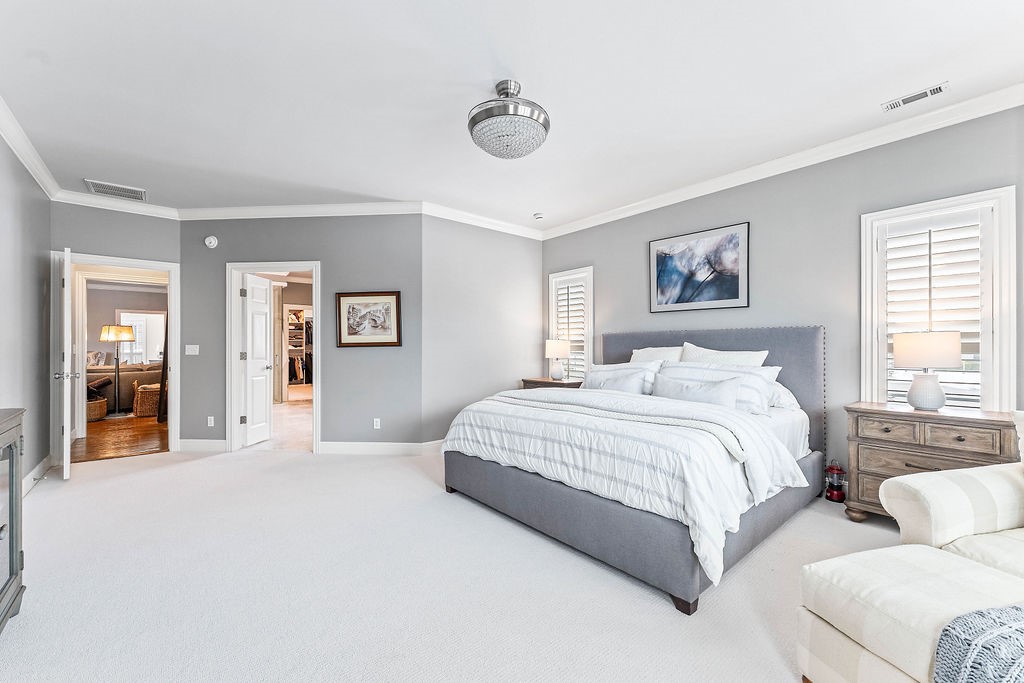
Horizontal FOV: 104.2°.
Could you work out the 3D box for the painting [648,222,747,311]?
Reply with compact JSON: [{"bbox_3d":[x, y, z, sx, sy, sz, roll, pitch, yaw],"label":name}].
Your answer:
[{"bbox_3d":[1.786,-0.687,3.925,0.035,0.765,0.980,0,-1,-41],"label":"painting"}]

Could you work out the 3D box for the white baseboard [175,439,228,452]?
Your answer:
[{"bbox_3d":[-3.490,1.186,4.512,0.550,0.130,0.020,0,0,4],"label":"white baseboard"}]

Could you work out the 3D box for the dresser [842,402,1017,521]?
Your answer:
[{"bbox_3d":[2.663,0.836,2.571,0.400,0.770,0.770,0,-1,-41],"label":"dresser"}]

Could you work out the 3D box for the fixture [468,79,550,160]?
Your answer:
[{"bbox_3d":[-0.016,-1.309,2.347,0.490,0.390,0.490,0,0,0],"label":"fixture"}]

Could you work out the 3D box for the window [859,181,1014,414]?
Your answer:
[{"bbox_3d":[2.876,-0.178,2.728,0.090,1.530,0.735,0,-1,-41],"label":"window"}]

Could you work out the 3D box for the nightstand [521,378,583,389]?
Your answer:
[{"bbox_3d":[0.584,0.868,4.938,0.420,0.750,0.950,0,-1,-41],"label":"nightstand"}]

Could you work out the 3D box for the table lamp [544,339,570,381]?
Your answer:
[{"bbox_3d":[0.573,0.229,5.014,0.305,0.520,0.305,0,0,0],"label":"table lamp"}]

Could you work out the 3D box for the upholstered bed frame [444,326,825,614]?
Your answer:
[{"bbox_3d":[0.975,0.565,3.214,2.160,1.330,2.070,0,-1,-41],"label":"upholstered bed frame"}]

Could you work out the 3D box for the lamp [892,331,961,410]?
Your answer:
[{"bbox_3d":[2.684,0.191,2.580,0.305,0.510,0.305,0,-1,-41],"label":"lamp"}]

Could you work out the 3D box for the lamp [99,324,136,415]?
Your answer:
[{"bbox_3d":[-6.932,0.492,7.002,0.440,1.570,0.440,0,0,0],"label":"lamp"}]

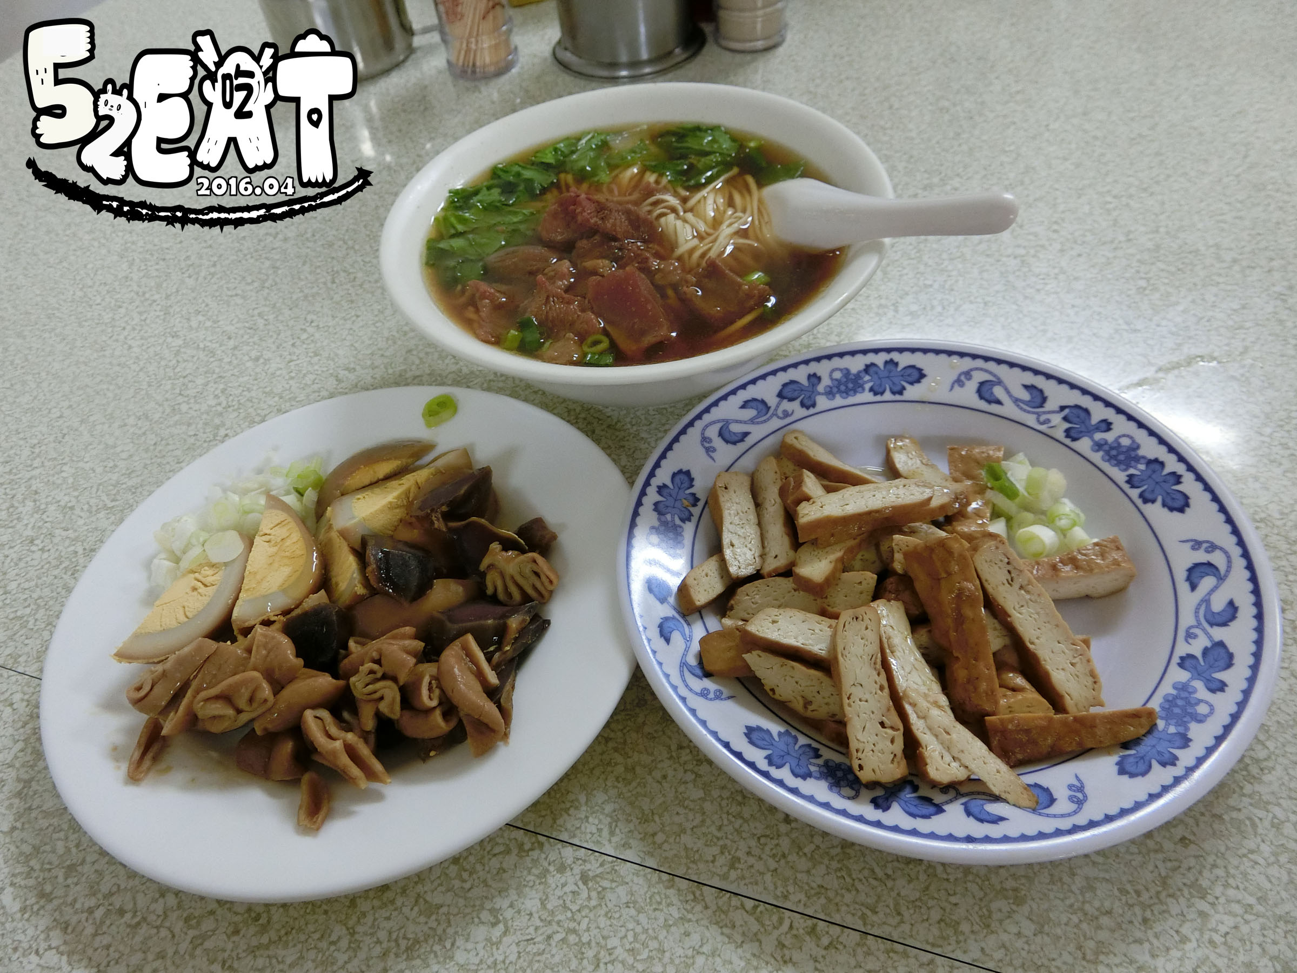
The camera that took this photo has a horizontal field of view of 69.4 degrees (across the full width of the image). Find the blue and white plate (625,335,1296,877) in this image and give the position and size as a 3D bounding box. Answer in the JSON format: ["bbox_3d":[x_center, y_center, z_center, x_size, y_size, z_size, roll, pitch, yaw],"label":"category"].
[{"bbox_3d":[0.092,0.028,0.310,0.197,0.026,0.197,-3,49,3],"label":"blue and white plate"}]

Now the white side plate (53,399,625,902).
[{"bbox_3d":[-0.098,0.041,0.321,0.200,0.022,0.200,-3,49,3],"label":"white side plate"}]

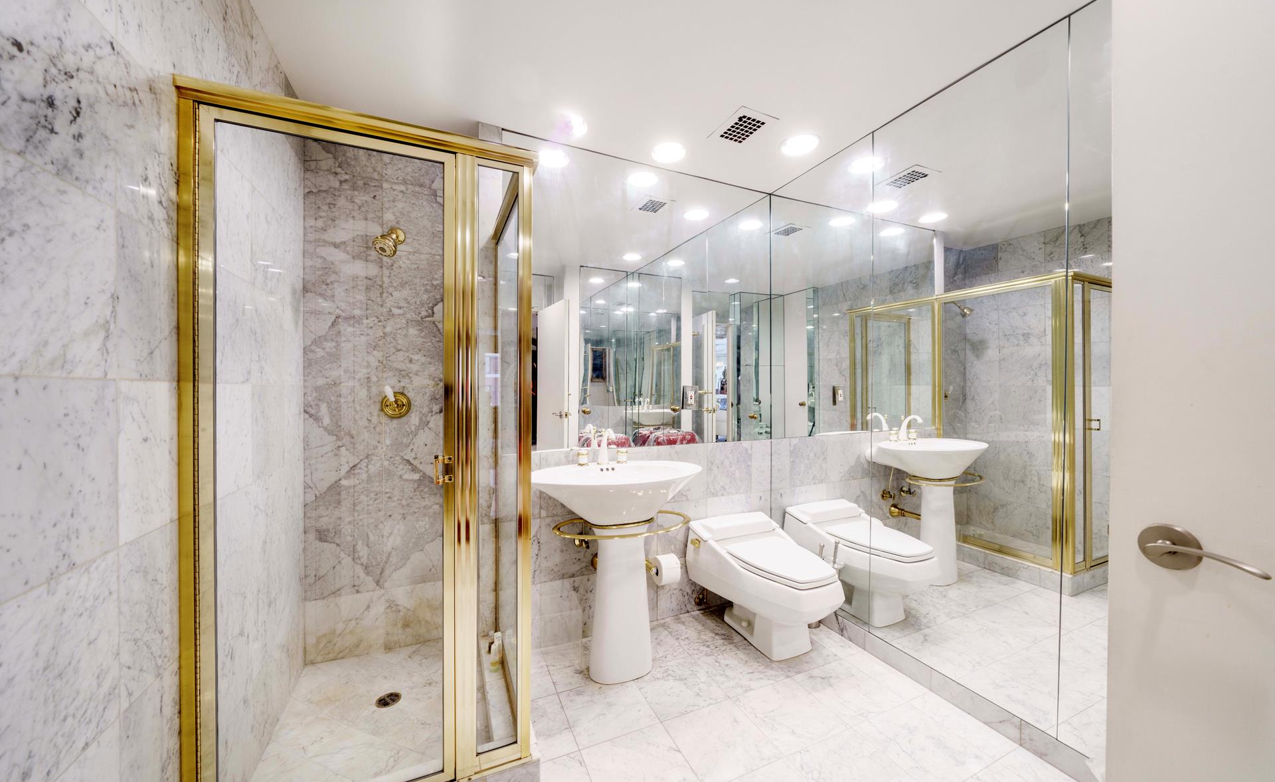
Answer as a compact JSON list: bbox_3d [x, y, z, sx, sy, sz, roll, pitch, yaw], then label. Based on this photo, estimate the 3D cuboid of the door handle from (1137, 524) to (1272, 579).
[{"bbox_3d":[0.824,0.245,0.626,0.056,0.069,0.142,0,1,-20],"label":"door handle"}]

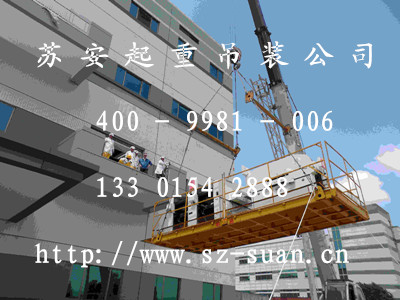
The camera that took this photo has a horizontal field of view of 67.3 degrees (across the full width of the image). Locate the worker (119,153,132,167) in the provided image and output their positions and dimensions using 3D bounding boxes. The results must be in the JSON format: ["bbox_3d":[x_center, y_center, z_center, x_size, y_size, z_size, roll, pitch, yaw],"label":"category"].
[{"bbox_3d":[-3.297,0.710,13.069,0.650,1.050,0.650,17,-30,-27],"label":"worker"}]

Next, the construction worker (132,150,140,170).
[{"bbox_3d":[-3.071,0.815,14.119,0.500,1.730,0.360,20,-31,-31],"label":"construction worker"}]

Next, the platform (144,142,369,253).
[{"bbox_3d":[1.227,1.838,8.875,6.104,1.305,2.379,-25,-37,34],"label":"platform"}]

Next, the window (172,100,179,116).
[{"bbox_3d":[-1.805,-3.034,21.790,0.546,1.260,0.100,27,-38,-37],"label":"window"}]

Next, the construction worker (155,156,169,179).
[{"bbox_3d":[-2.097,1.111,16.149,0.600,1.730,0.550,-3,-30,9],"label":"construction worker"}]

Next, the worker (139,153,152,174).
[{"bbox_3d":[-2.618,0.949,14.113,0.660,1.760,0.360,10,-27,-15],"label":"worker"}]

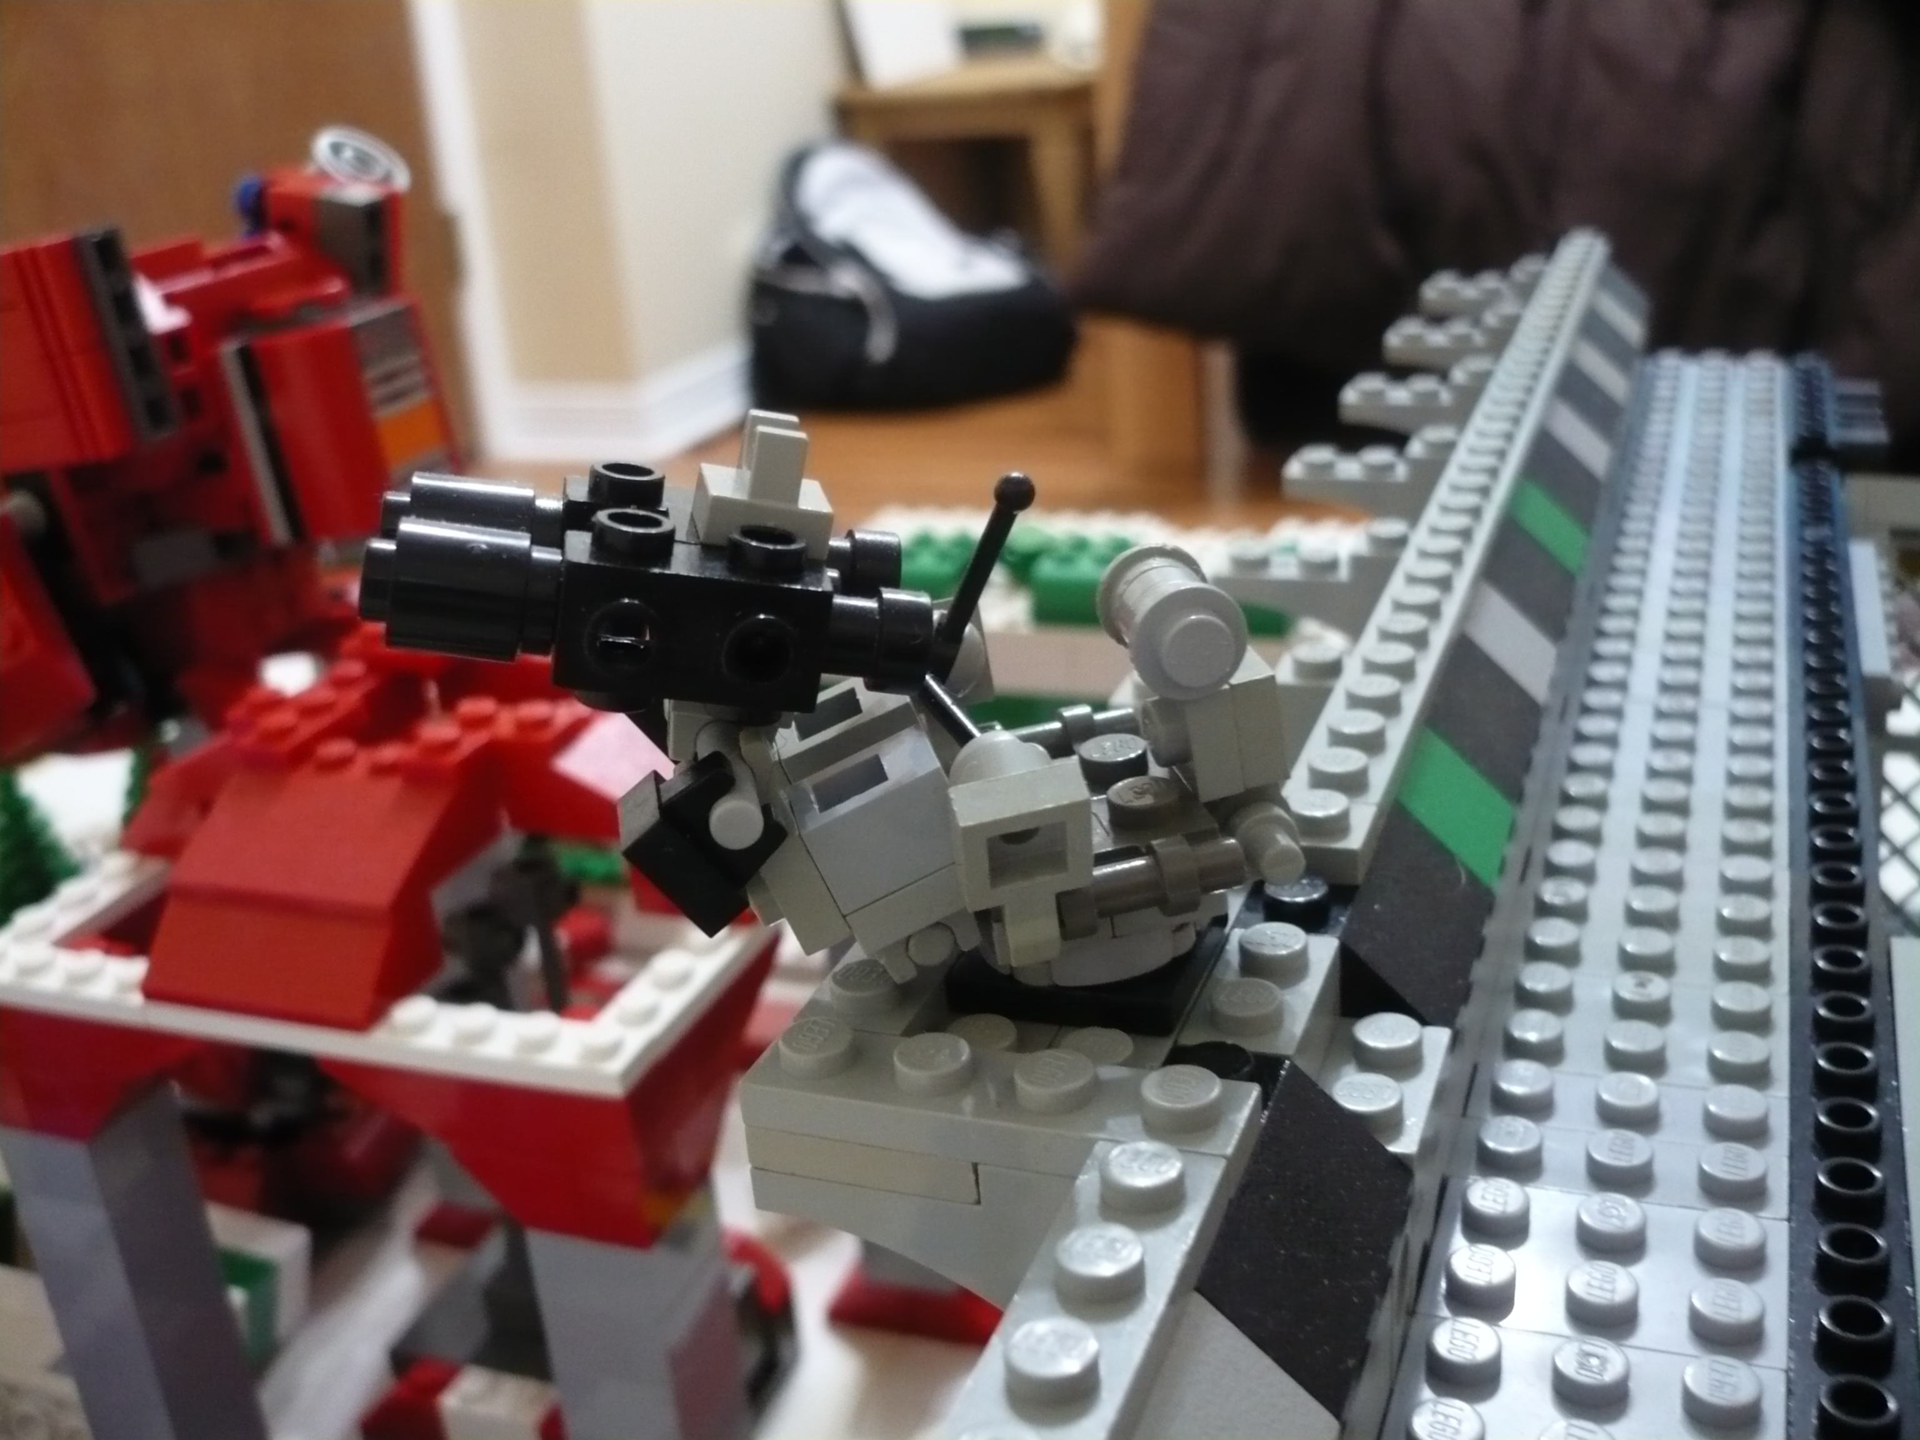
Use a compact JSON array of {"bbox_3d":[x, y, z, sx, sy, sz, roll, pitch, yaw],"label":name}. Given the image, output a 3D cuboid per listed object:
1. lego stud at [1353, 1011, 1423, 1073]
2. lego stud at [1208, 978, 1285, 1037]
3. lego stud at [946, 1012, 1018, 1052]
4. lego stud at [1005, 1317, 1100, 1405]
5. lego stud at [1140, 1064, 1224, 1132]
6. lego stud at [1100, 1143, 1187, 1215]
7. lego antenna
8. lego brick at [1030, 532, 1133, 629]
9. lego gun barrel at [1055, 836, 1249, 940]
[{"bbox_3d":[0.031,0.023,0.141,0.005,0.002,0.005,3,24,22],"label":"lego stud"},{"bbox_3d":[0.019,0.020,0.131,0.005,0.002,0.005,3,24,22],"label":"lego stud"},{"bbox_3d":[0.002,0.022,0.130,0.005,0.002,0.005,-5,22,2],"label":"lego stud"},{"bbox_3d":[0.005,0.033,0.099,0.005,0.002,0.005,-6,22,2],"label":"lego stud"},{"bbox_3d":[0.014,0.023,0.119,0.005,0.002,0.005,-6,22,2],"label":"lego stud"},{"bbox_3d":[0.011,0.027,0.113,0.005,0.002,0.005,-6,22,2],"label":"lego stud"},{"bbox_3d":[0.001,-0.010,0.137,0.003,0.015,0.003,23,12,0],"label":"lego antenna"},{"bbox_3d":[0.026,-0.028,0.378,0.016,0.011,0.023,3,24,22],"label":"lego brick"},{"bbox_3d":[0.013,0.011,0.130,0.014,0.006,0.005,-11,23,-10],"label":"lego gun barrel"}]

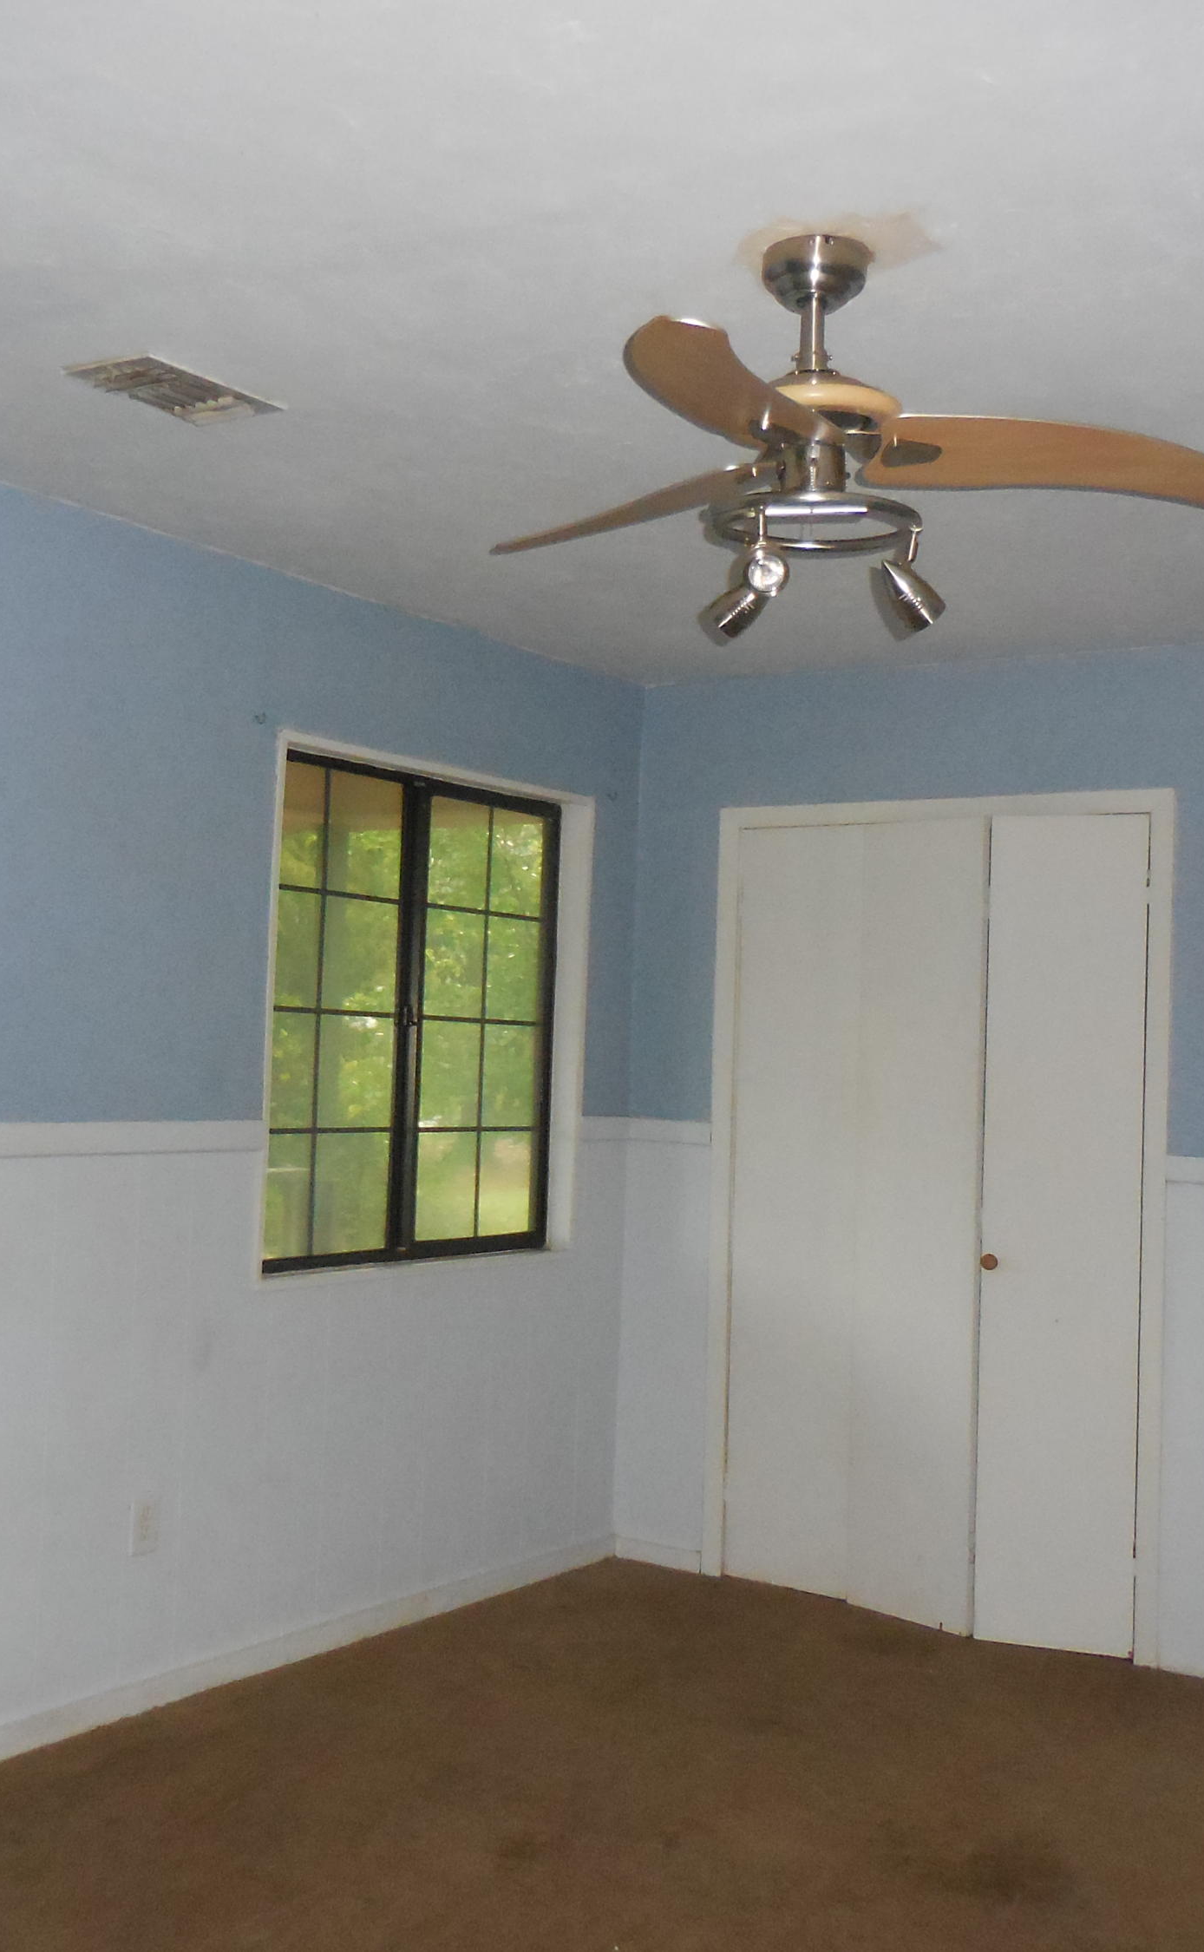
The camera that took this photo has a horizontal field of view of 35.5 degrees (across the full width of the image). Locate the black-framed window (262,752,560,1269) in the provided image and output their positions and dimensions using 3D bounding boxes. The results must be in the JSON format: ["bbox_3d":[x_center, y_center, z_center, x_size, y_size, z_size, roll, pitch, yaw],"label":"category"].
[{"bbox_3d":[-0.458,0.107,4.681,0.090,1.200,1.110,0,-3,36],"label":"black-framed window"}]

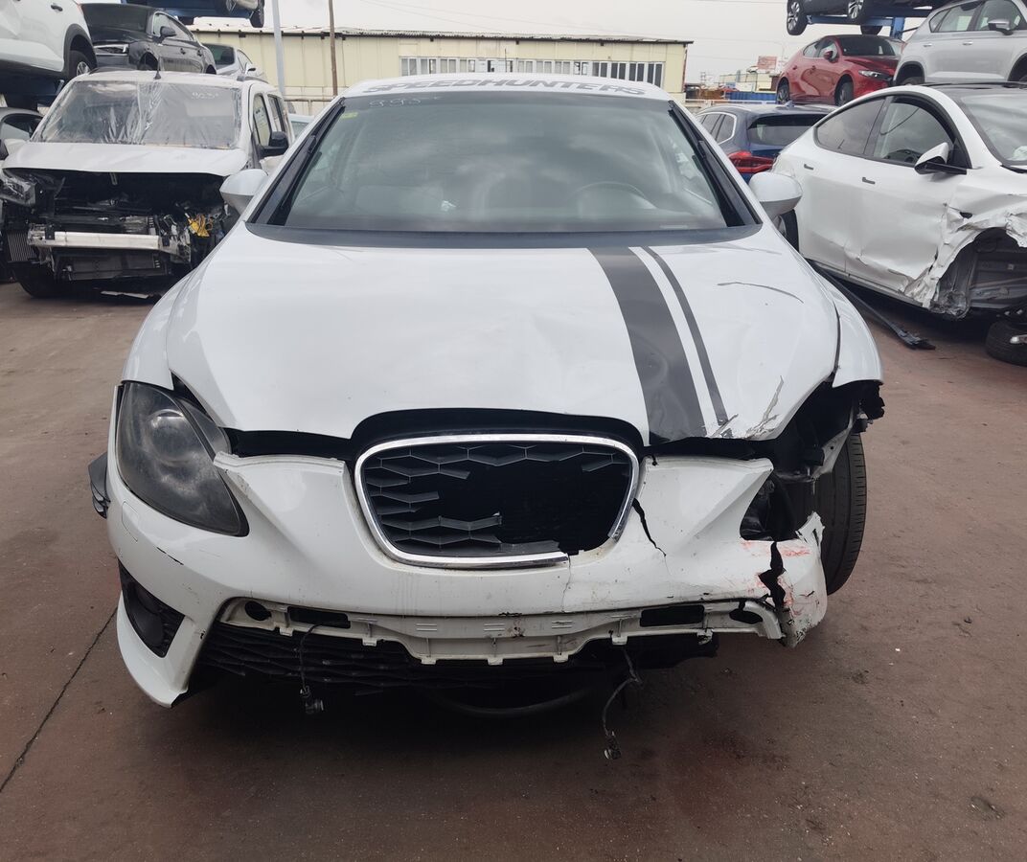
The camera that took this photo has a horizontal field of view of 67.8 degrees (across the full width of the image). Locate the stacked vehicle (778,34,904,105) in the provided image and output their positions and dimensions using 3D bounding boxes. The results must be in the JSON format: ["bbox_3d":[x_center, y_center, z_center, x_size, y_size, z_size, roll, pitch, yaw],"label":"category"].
[{"bbox_3d":[7.758,-8.203,17.530,1.800,1.440,4.460,-3,21,-8],"label":"stacked vehicle"}]

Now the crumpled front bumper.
[{"bbox_3d":[-0.084,0.261,1.510,1.640,0.590,0.520,0,21,0],"label":"crumpled front bumper"}]

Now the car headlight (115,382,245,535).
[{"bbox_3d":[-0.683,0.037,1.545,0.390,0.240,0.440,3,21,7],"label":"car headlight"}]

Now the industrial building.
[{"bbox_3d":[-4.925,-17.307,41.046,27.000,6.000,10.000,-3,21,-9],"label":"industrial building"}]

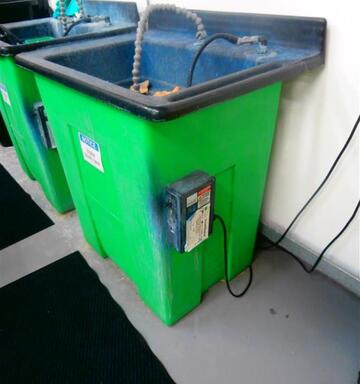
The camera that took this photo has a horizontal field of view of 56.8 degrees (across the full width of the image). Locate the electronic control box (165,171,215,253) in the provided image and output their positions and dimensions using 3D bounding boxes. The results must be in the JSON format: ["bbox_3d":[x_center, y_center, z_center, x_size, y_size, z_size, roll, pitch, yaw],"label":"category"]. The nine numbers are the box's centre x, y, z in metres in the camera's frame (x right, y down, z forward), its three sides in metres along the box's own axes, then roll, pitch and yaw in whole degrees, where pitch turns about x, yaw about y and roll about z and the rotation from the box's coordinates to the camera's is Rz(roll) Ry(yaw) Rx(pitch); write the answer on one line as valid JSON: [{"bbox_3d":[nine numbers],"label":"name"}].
[{"bbox_3d":[0.038,0.066,1.083,0.137,0.240,0.065,-27,44,-31],"label":"electronic control box"}]

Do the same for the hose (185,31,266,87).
[{"bbox_3d":[0.178,-0.490,1.283,0.293,0.221,0.075,6,35,14],"label":"hose"}]

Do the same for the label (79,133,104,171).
[{"bbox_3d":[-0.357,-0.159,1.346,0.004,0.129,0.171,-29,41,-30],"label":"label"}]

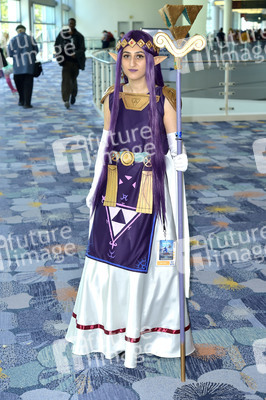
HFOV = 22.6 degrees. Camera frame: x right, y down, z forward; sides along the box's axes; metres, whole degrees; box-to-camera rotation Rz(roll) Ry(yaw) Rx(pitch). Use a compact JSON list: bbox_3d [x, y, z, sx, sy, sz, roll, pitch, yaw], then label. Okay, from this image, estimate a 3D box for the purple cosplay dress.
[{"bbox_3d":[0.001,0.100,3.422,0.660,1.365,0.560,3,15,15],"label":"purple cosplay dress"}]

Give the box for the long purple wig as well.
[{"bbox_3d":[-0.007,-0.368,3.251,0.340,0.897,0.300,3,15,15],"label":"long purple wig"}]

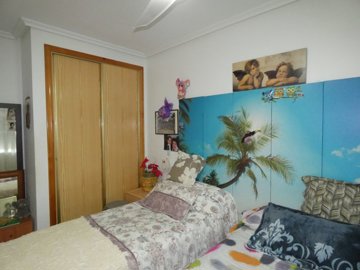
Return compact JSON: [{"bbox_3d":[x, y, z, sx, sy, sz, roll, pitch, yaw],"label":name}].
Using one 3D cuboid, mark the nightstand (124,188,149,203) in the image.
[{"bbox_3d":[-0.490,1.112,3.120,0.420,0.480,0.390,2,4,44],"label":"nightstand"}]

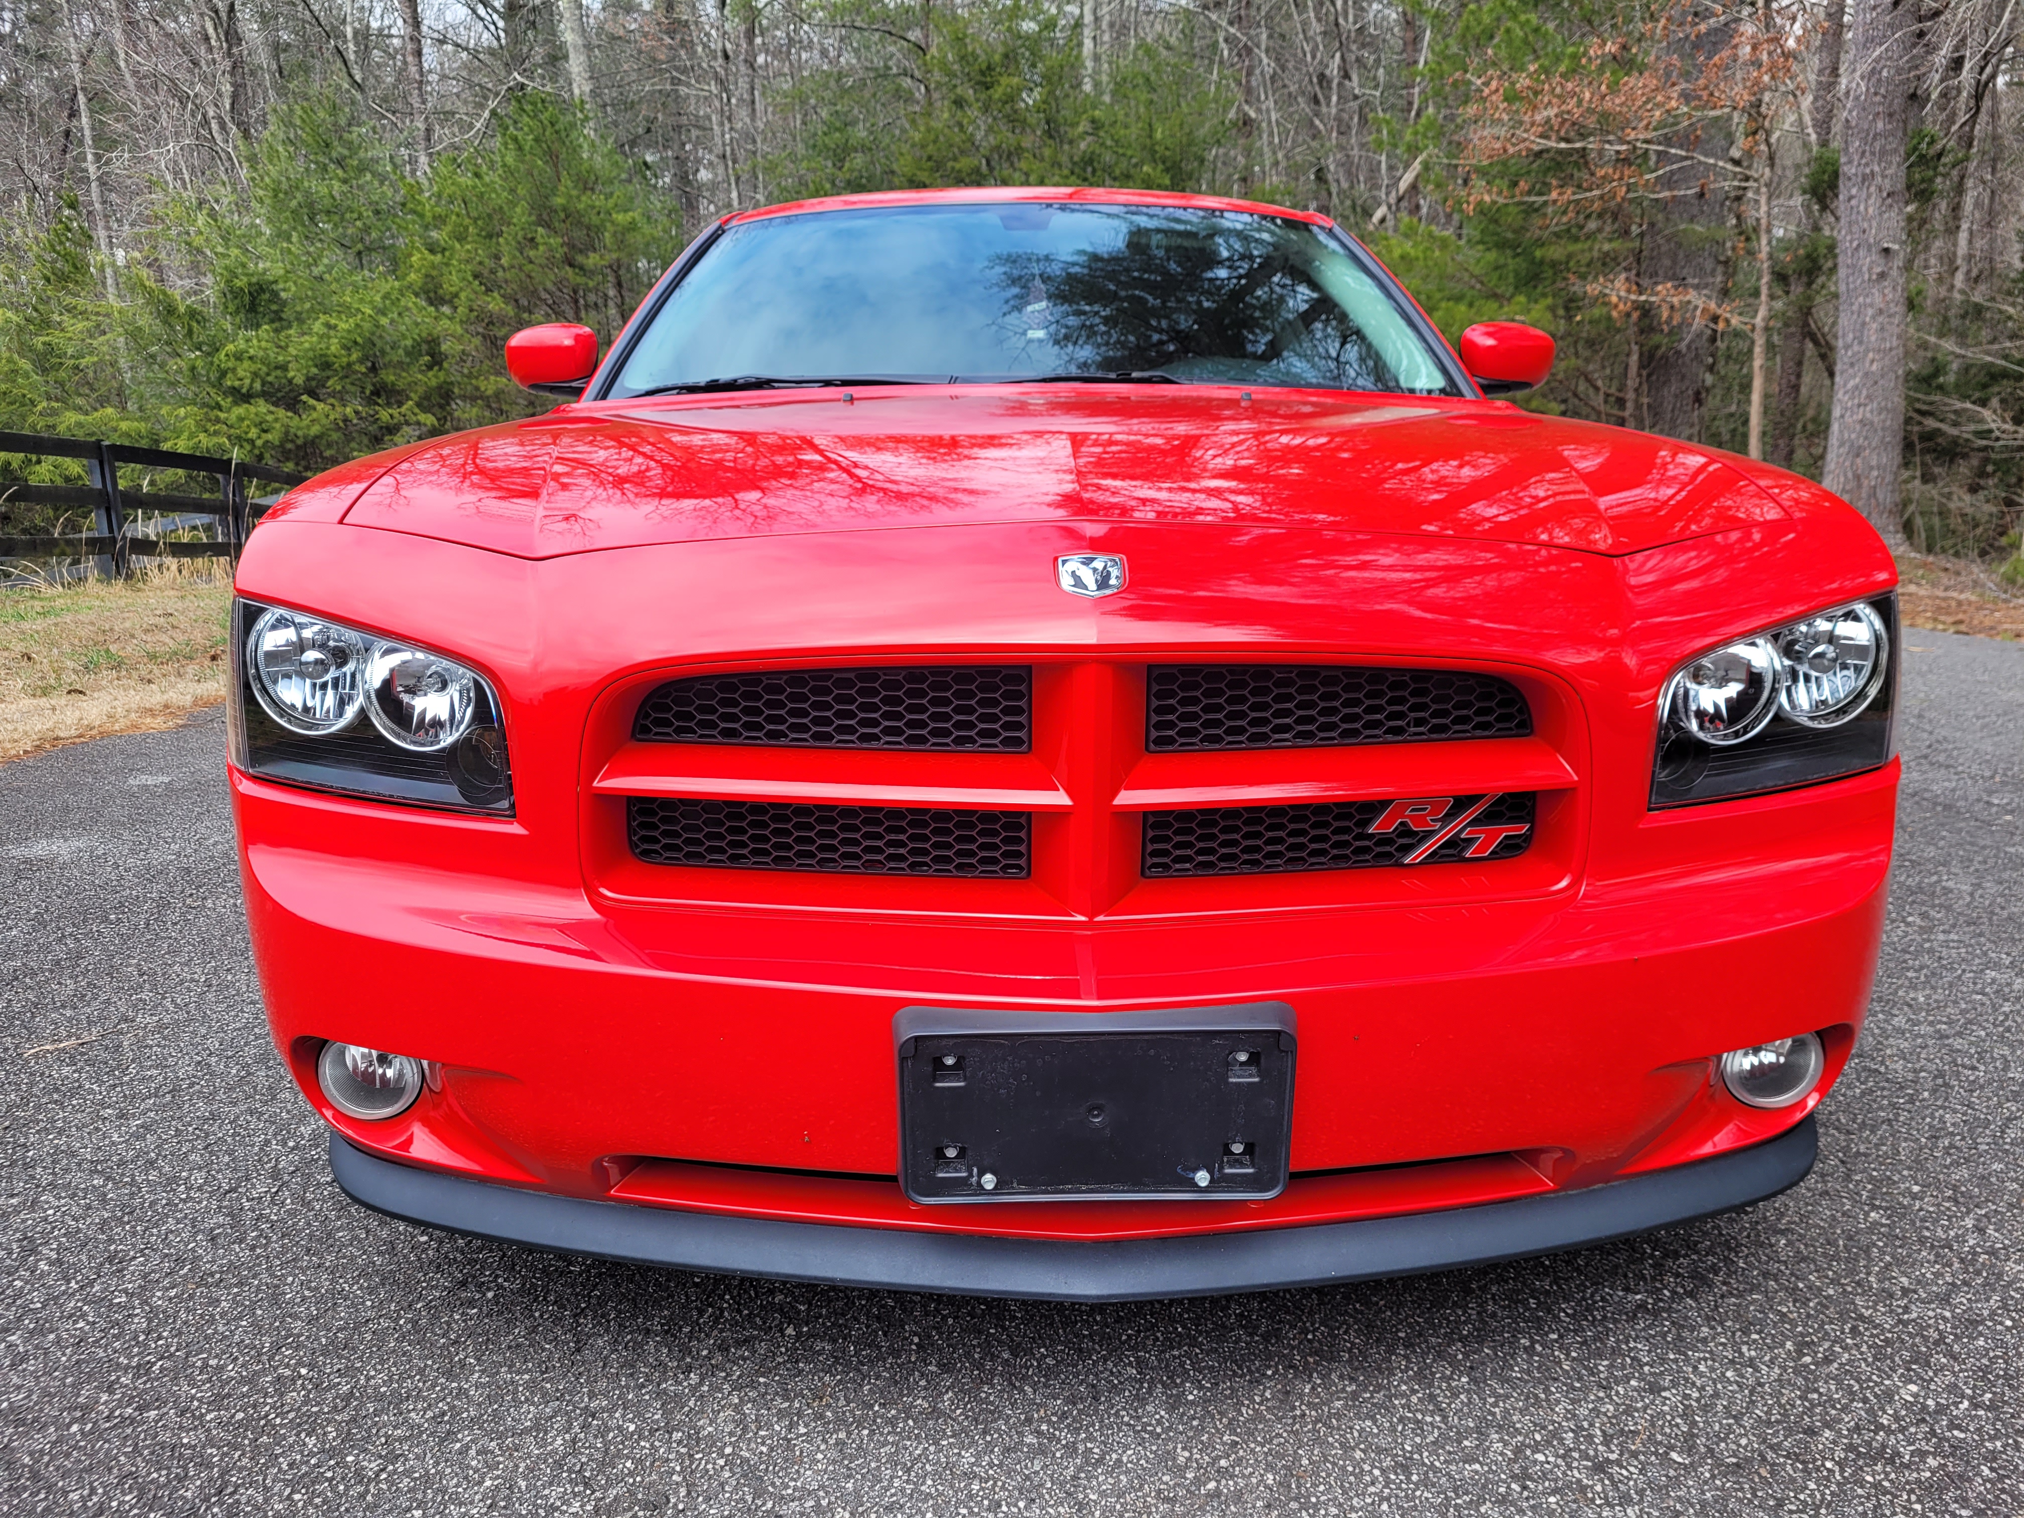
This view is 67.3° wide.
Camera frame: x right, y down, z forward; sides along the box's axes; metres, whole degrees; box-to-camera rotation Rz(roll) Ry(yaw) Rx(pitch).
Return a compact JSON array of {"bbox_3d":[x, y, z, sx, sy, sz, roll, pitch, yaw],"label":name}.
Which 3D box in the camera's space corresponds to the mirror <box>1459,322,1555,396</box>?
[{"bbox_3d":[1.008,-0.817,3.090,0.220,0.155,0.160,0,11,-1],"label":"mirror"}]

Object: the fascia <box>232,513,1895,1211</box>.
[{"bbox_3d":[0.061,0.084,1.496,1.830,0.610,0.560,0,11,-1],"label":"fascia"}]

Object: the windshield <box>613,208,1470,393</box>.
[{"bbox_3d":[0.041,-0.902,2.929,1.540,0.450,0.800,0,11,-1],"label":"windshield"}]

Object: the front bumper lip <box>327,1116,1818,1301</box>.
[{"bbox_3d":[0.062,0.390,1.466,1.530,0.090,0.390,0,11,-1],"label":"front bumper lip"}]

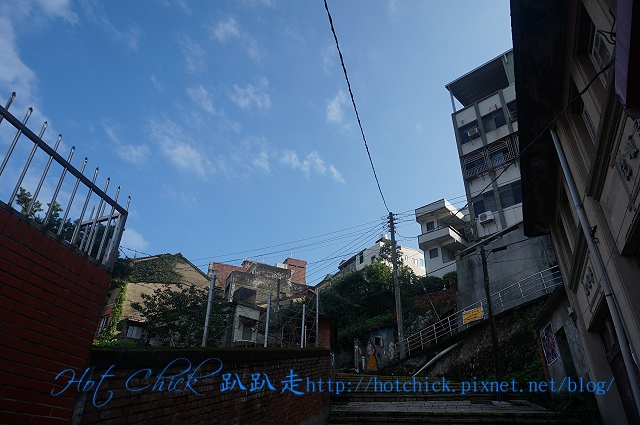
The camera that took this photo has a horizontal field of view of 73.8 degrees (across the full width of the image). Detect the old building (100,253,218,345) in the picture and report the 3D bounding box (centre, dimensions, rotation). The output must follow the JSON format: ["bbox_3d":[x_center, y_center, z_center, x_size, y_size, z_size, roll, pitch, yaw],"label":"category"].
[{"bbox_3d":[-12.086,7.895,32.337,6.600,8.000,8.000,20,-34,-31],"label":"old building"}]

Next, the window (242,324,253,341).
[{"bbox_3d":[-5.019,8.308,29.500,0.720,1.120,0.150,20,-34,-31],"label":"window"}]

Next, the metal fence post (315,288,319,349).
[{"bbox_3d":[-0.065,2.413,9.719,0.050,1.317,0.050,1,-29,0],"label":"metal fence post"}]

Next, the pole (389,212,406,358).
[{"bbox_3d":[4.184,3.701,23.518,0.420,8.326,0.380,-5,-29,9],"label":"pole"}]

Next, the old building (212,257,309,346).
[{"bbox_3d":[-4.919,8.387,34.735,6.800,8.200,6.500,16,-33,-26],"label":"old building"}]

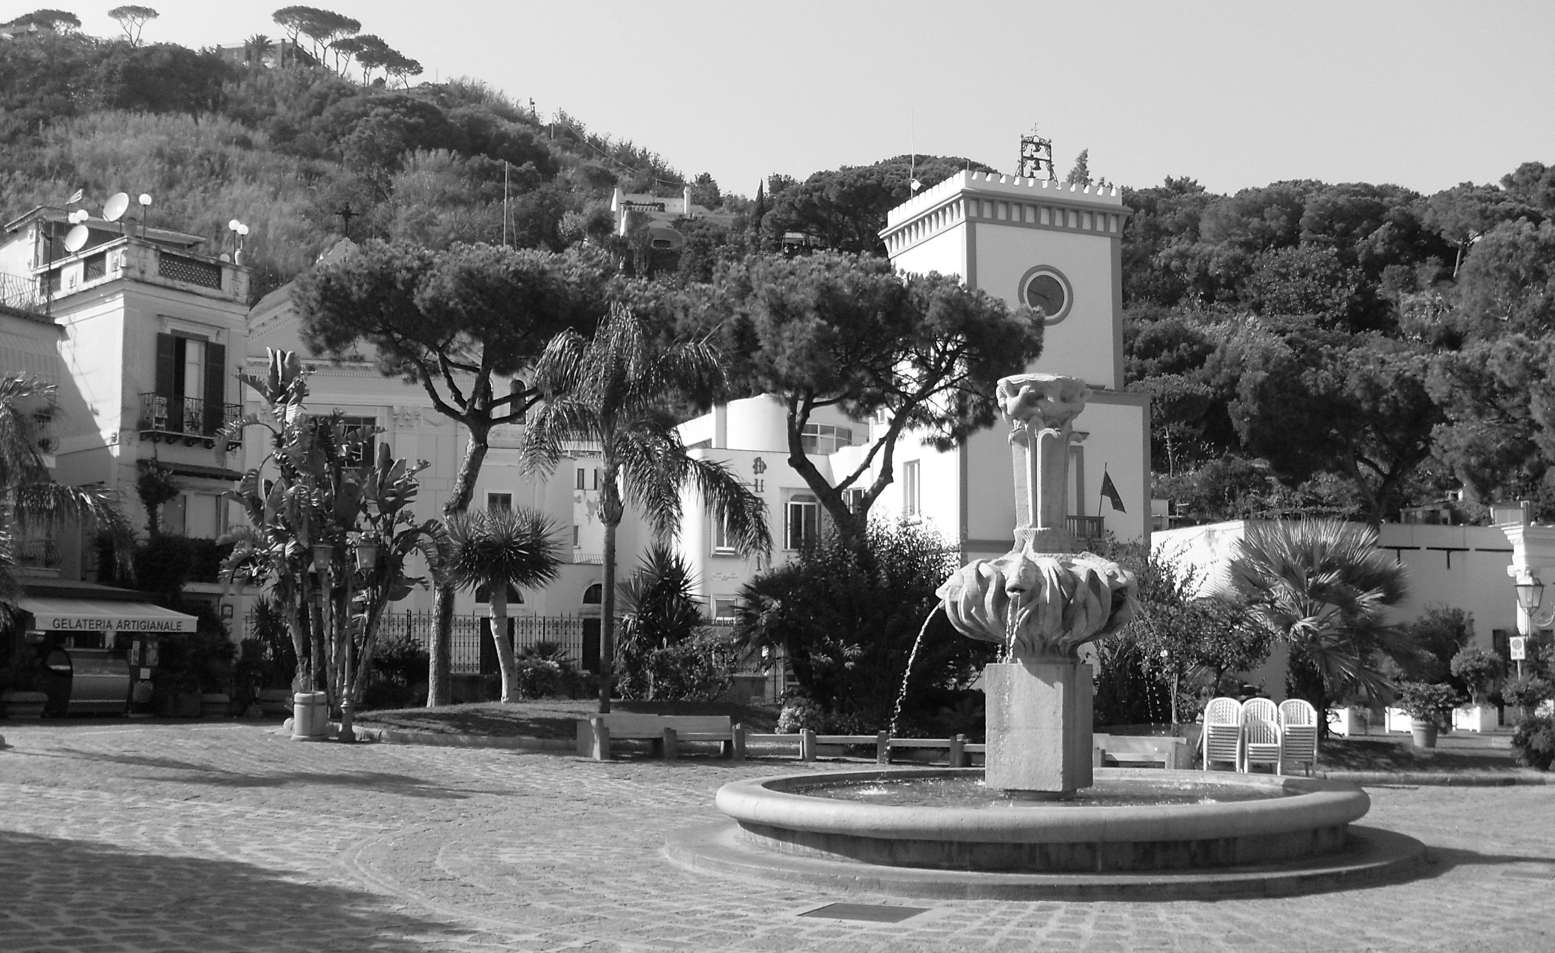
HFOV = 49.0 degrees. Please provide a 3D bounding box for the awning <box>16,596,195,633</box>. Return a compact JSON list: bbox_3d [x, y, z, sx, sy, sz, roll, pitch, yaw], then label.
[{"bbox_3d":[-14.845,3.083,37.902,3.450,0.780,2.000,5,-8,-38],"label":"awning"}]

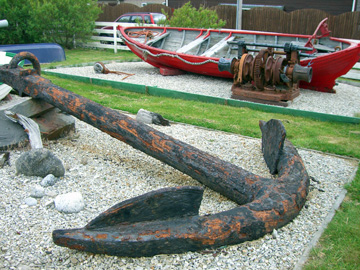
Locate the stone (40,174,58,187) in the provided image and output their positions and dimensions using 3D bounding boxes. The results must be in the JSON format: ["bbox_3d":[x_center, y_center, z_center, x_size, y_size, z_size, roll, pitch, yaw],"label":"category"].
[{"bbox_3d":[-1.244,0.436,3.753,0.137,0.118,0.116,-6,19,-19],"label":"stone"}]

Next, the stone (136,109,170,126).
[{"bbox_3d":[-0.386,-0.253,5.767,0.500,0.231,0.250,6,18,17],"label":"stone"}]

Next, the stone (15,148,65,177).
[{"bbox_3d":[-1.422,0.285,4.044,0.476,0.252,0.343,-7,19,-20],"label":"stone"}]

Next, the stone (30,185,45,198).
[{"bbox_3d":[-1.270,0.509,3.532,0.120,0.113,0.102,-7,19,-21],"label":"stone"}]

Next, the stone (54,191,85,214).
[{"bbox_3d":[-0.920,0.566,3.304,0.241,0.146,0.193,-5,18,-17],"label":"stone"}]

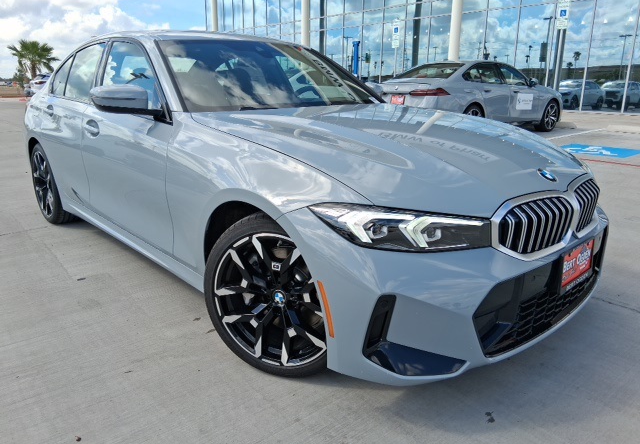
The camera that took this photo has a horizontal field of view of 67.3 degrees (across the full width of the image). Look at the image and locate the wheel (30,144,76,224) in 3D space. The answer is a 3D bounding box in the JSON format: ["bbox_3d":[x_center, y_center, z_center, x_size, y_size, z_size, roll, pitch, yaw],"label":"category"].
[{"bbox_3d":[-2.107,-0.313,3.856,0.250,0.660,0.660,-14,21,-42],"label":"wheel"}]

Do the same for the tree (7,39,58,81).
[{"bbox_3d":[-25.606,-13.725,42.394,4.600,4.450,4.600,-9,18,-31],"label":"tree"}]

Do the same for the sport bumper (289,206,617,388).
[{"bbox_3d":[0.725,0.117,2.066,1.800,0.530,0.730,-14,21,-42],"label":"sport bumper"}]

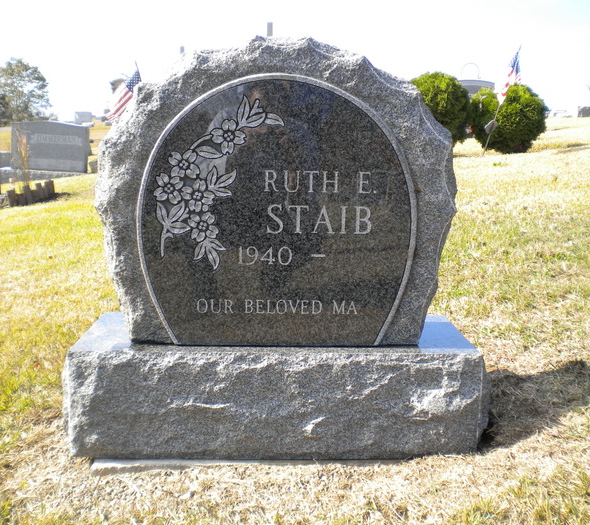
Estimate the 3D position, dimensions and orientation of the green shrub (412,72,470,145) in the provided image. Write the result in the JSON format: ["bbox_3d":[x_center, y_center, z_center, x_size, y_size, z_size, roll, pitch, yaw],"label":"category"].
[{"bbox_3d":[1.926,-2.067,9.500,0.840,0.960,0.840,0,10,-1],"label":"green shrub"}]

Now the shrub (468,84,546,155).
[{"bbox_3d":[2.642,-1.778,8.800,0.970,0.870,0.870,0,10,-1],"label":"shrub"}]

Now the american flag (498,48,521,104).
[{"bbox_3d":[2.424,-2.102,8.000,0.270,0.620,0.160,0,10,-1],"label":"american flag"}]

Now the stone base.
[{"bbox_3d":[-0.043,0.276,1.666,0.895,0.238,0.335,0,10,-1],"label":"stone base"}]

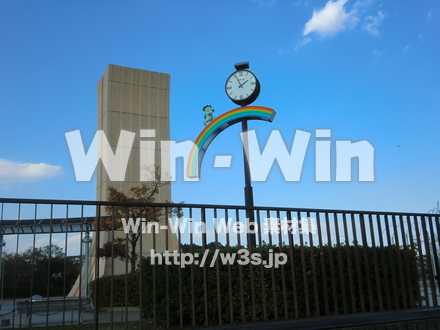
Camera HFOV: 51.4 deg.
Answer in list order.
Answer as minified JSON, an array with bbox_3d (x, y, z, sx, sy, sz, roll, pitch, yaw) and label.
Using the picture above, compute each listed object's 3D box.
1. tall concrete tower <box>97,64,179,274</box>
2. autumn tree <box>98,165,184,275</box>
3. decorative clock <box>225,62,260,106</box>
[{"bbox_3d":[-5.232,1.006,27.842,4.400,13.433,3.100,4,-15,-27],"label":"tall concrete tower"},{"bbox_3d":[-2.710,2.334,15.418,2.750,4.630,2.500,-3,-14,0],"label":"autumn tree"},{"bbox_3d":[0.528,-1.850,10.443,0.750,0.960,0.300,-7,-14,18],"label":"decorative clock"}]

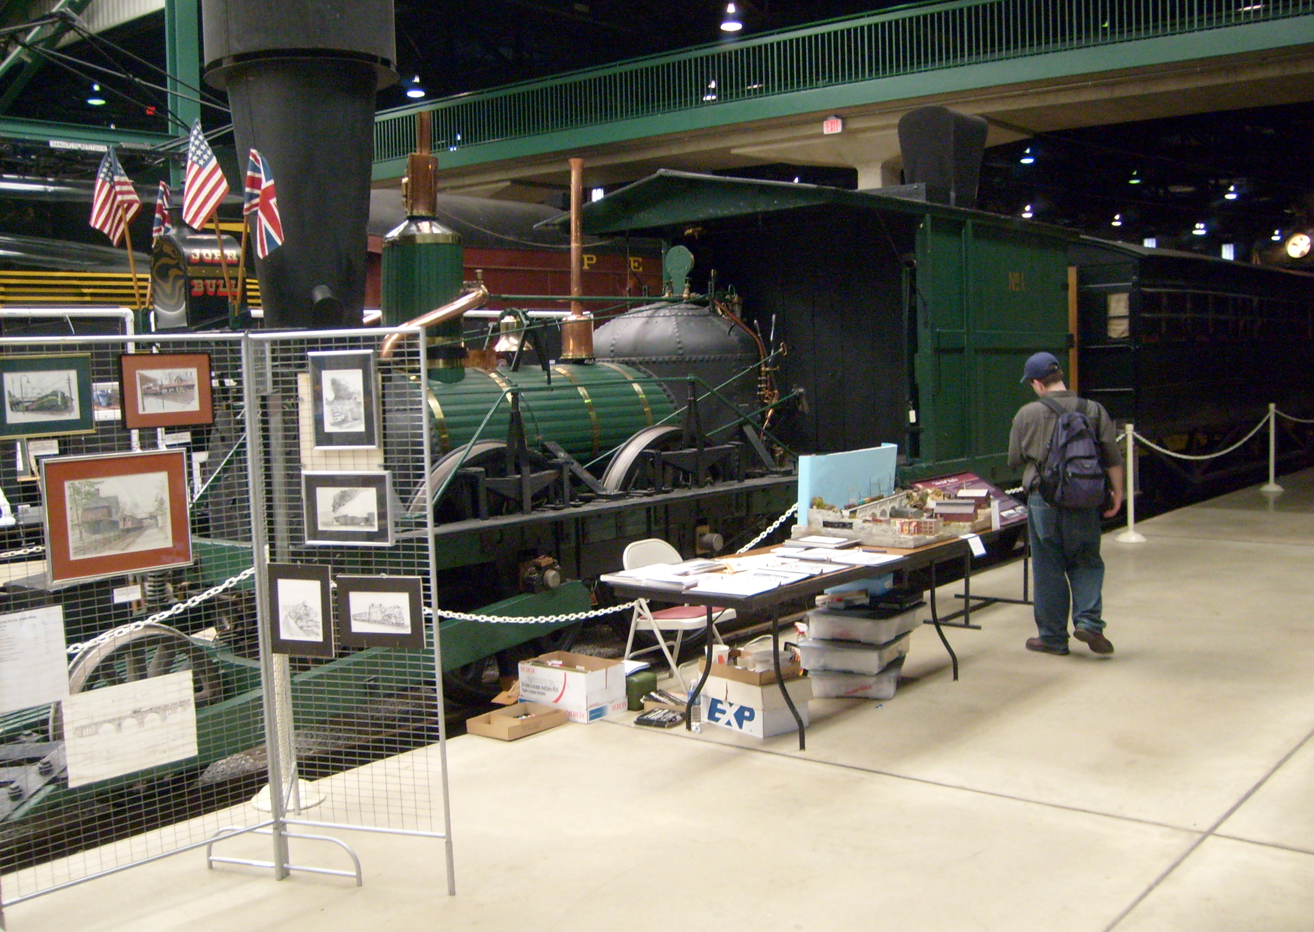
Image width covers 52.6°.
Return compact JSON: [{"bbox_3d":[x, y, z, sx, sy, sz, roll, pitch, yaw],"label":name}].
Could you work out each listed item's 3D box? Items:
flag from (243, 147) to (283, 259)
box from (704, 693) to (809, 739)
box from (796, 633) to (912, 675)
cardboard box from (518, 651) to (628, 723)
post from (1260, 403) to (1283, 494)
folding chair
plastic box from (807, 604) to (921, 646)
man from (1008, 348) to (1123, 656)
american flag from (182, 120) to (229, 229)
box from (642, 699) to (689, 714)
[{"bbox_3d":[-1.852,-1.236,6.250,0.190,0.520,0.140,-1,4,10],"label":"flag"},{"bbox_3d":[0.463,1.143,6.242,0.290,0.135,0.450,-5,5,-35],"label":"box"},{"bbox_3d":[0.984,0.941,6.669,0.430,0.145,0.440,0,4,23],"label":"box"},{"bbox_3d":[-0.420,1.106,6.650,0.465,0.240,0.288,2,6,41],"label":"cardboard box"},{"bbox_3d":[7.179,-0.234,15.495,0.280,1.010,0.280,-2,4,0],"label":"post"},{"bbox_3d":[0.125,0.793,6.920,0.480,0.780,0.460,1,5,33],"label":"folding chair"},{"bbox_3d":[1.095,0.800,6.940,0.450,0.150,0.510,1,5,34],"label":"plastic box"},{"bbox_3d":[2.321,0.202,7.598,0.560,1.700,0.500,-3,4,-8],"label":"man"},{"bbox_3d":[-2.207,-1.429,6.500,0.230,0.530,0.170,-4,5,-30],"label":"american flag"},{"bbox_3d":[0.109,1.166,6.520,0.240,0.075,0.210,1,5,39],"label":"box"}]

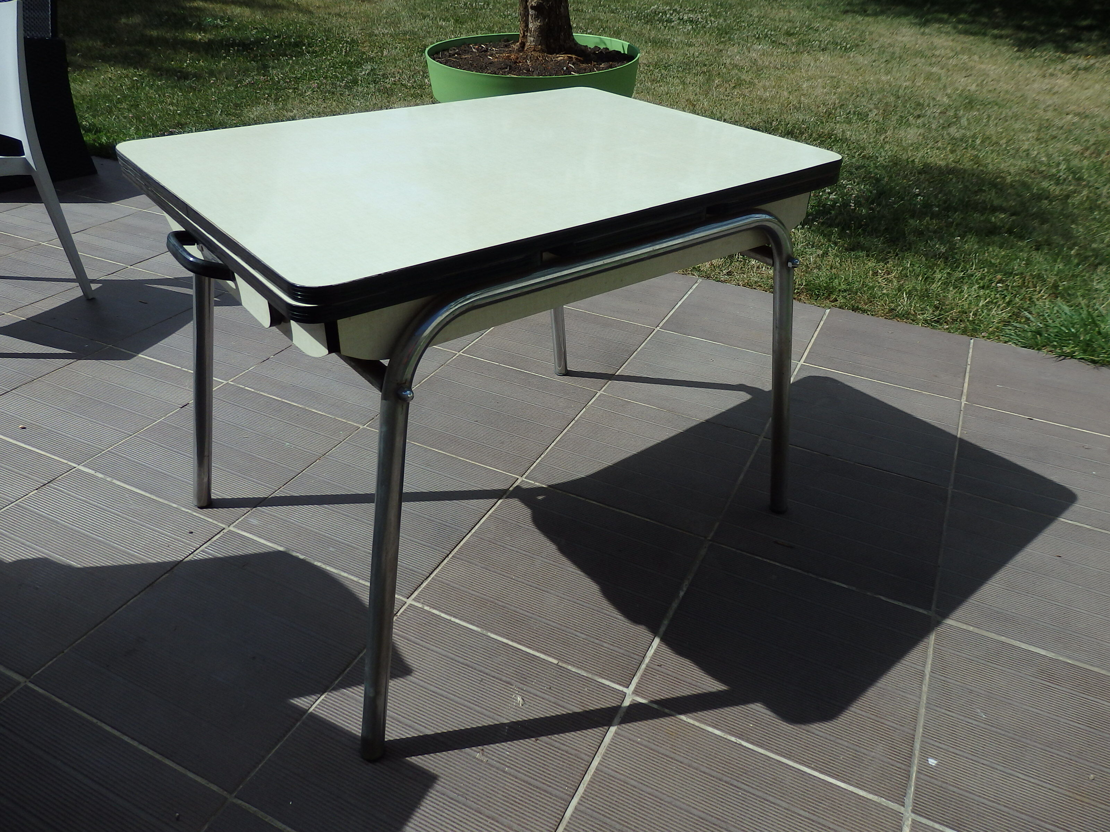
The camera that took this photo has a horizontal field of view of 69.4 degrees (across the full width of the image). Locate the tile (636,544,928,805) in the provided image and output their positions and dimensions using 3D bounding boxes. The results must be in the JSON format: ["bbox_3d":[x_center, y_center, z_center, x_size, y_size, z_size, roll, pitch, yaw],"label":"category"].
[{"bbox_3d":[0.423,0.434,1.443,0.446,0.020,0.443,16,35,21],"label":"tile"}]

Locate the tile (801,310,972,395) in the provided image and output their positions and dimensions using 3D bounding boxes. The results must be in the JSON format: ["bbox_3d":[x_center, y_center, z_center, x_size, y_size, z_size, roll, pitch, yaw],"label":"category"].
[{"bbox_3d":[1.024,-0.191,2.459,0.446,0.020,0.443,16,35,21],"label":"tile"}]

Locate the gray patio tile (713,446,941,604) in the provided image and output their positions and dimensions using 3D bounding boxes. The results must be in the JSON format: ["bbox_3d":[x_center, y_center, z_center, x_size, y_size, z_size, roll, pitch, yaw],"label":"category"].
[{"bbox_3d":[0.623,0.226,1.781,0.446,0.020,0.443,16,35,21],"label":"gray patio tile"}]

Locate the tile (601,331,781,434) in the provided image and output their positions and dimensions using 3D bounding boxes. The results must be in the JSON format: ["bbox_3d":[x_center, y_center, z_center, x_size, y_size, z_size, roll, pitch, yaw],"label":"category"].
[{"bbox_3d":[0.425,-0.102,2.288,0.446,0.020,0.443,16,35,21],"label":"tile"}]

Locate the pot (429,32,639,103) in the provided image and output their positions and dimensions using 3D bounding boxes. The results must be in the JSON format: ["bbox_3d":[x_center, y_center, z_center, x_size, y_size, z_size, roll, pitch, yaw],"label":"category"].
[{"bbox_3d":[-0.123,-2.001,4.709,1.220,0.256,1.220,1,34,-1],"label":"pot"}]

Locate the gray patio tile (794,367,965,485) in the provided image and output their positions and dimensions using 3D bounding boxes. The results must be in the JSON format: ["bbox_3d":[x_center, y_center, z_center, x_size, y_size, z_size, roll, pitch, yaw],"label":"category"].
[{"bbox_3d":[0.823,0.017,2.122,0.446,0.020,0.443,16,35,21],"label":"gray patio tile"}]

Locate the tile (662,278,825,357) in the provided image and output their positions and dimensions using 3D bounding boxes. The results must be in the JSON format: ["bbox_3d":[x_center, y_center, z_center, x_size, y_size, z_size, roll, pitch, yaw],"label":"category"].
[{"bbox_3d":[0.624,-0.313,2.629,0.446,0.020,0.443,16,35,21],"label":"tile"}]

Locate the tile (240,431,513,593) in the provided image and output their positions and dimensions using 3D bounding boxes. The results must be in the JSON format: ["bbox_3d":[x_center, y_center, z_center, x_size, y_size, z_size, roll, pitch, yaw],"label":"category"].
[{"bbox_3d":[-0.380,0.197,1.772,0.446,0.020,0.443,16,35,21],"label":"tile"}]

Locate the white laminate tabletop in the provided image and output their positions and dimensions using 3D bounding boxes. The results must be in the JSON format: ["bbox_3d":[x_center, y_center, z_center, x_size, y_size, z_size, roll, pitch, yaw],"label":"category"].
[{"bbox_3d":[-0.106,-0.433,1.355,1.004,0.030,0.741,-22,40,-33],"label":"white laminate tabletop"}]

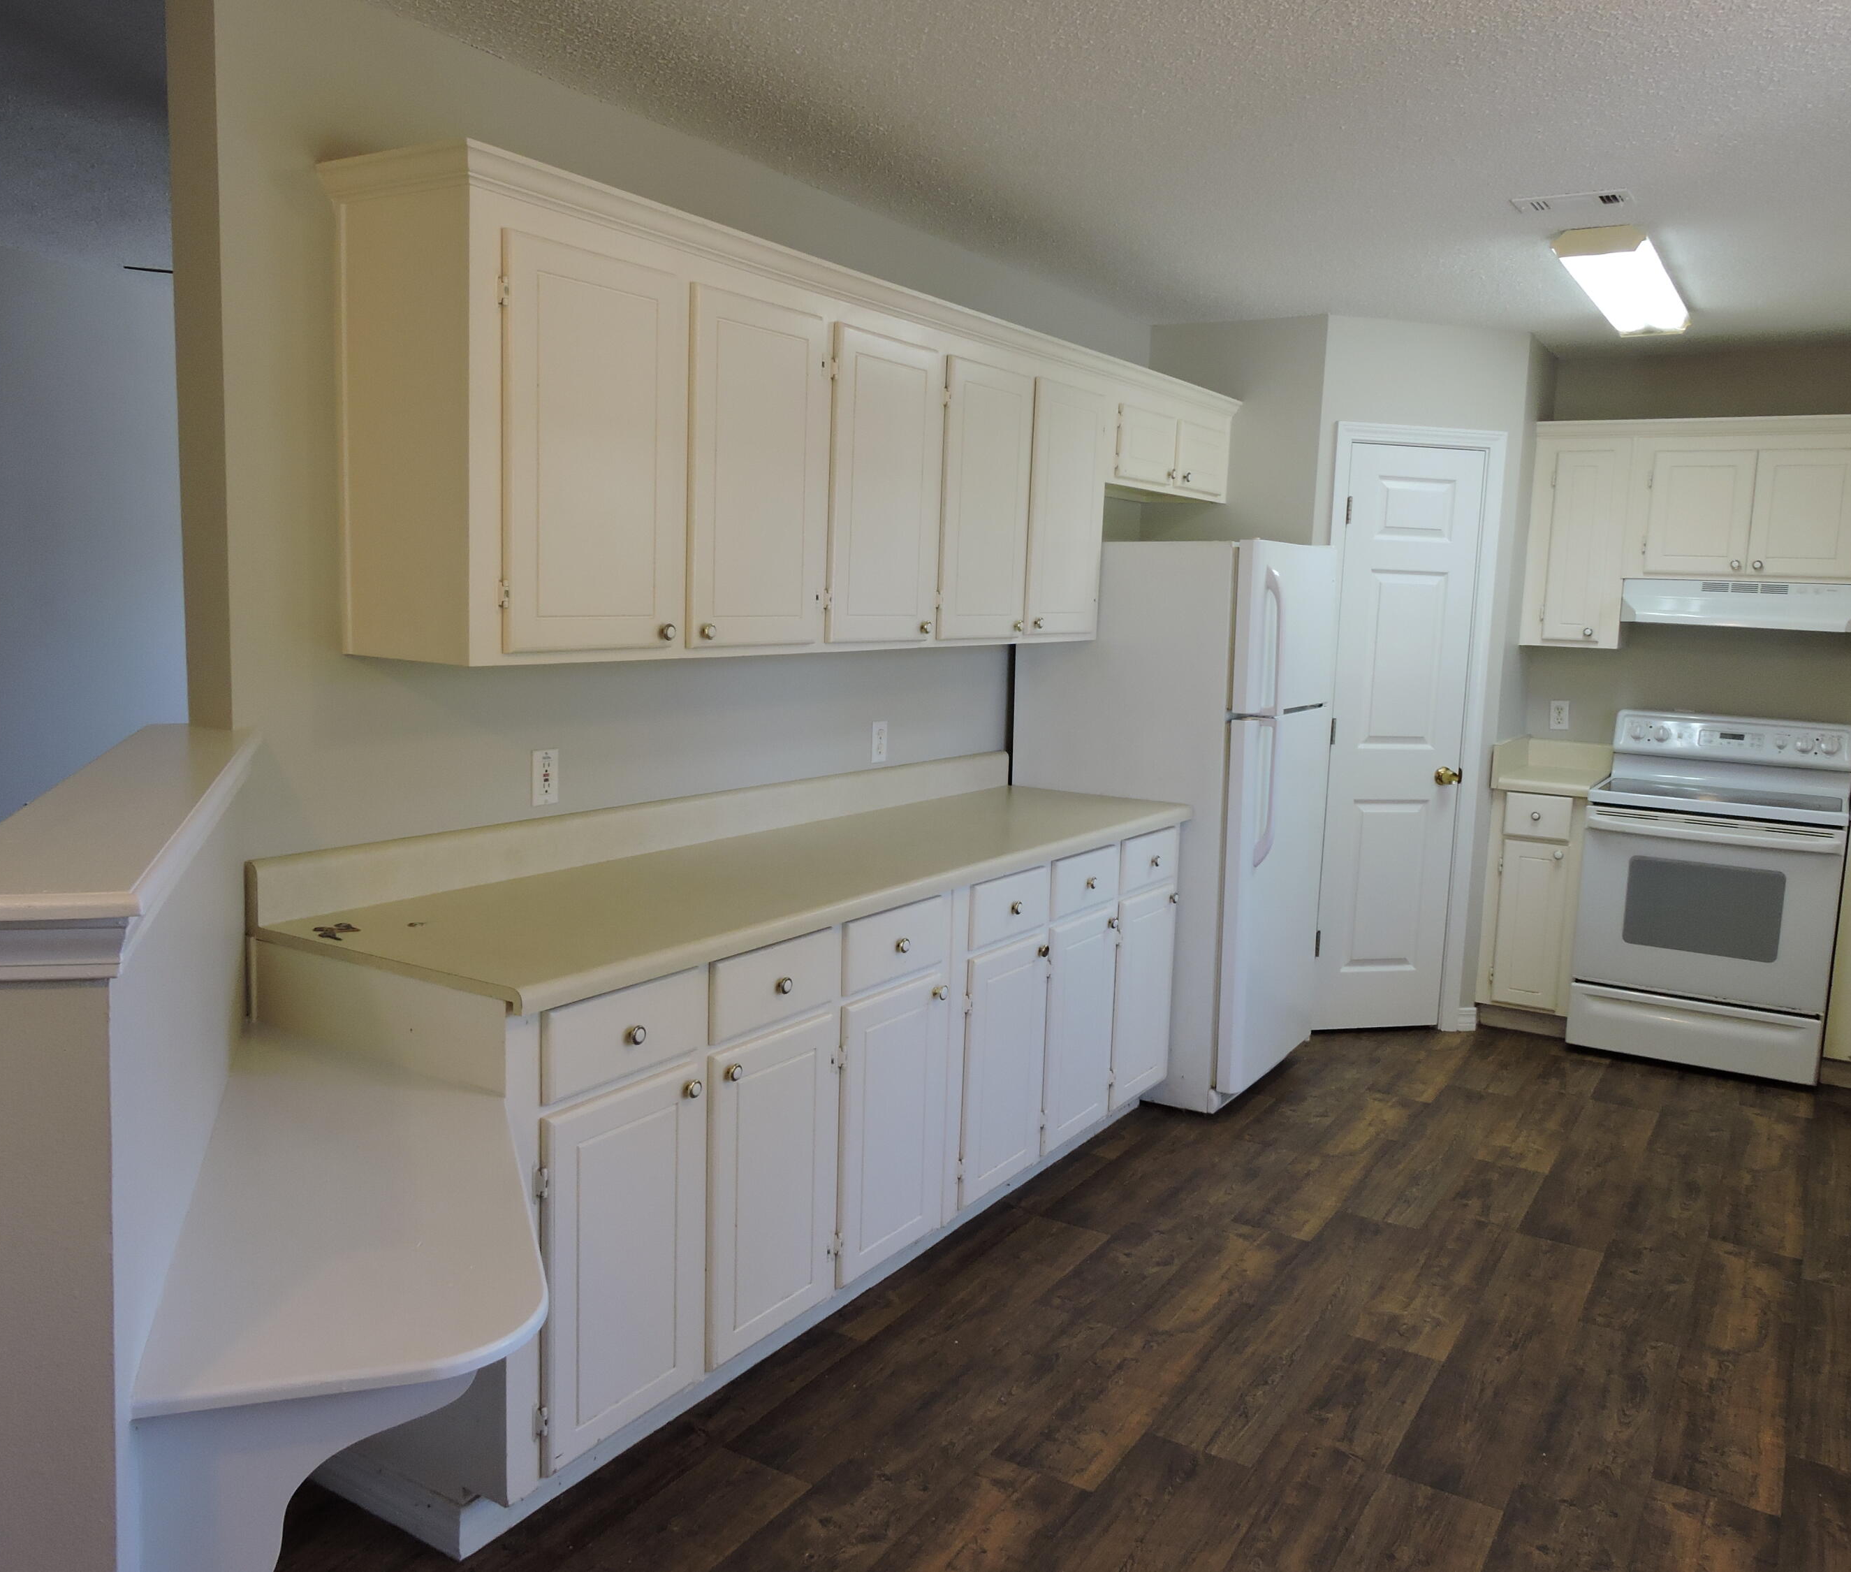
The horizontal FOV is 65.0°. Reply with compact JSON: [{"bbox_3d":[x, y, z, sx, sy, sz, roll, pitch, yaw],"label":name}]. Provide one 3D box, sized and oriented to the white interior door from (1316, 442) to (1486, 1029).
[{"bbox_3d":[1.639,-0.148,5.077,0.506,2.035,0.037,0,8,-12],"label":"white interior door"}]

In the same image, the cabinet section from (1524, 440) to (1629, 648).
[{"bbox_3d":[2.440,-0.892,5.386,0.331,0.753,0.310,7,9,33],"label":"cabinet section"}]

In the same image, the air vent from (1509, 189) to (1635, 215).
[{"bbox_3d":[1.459,-1.302,3.270,0.246,0.020,0.134,7,10,32],"label":"air vent"}]

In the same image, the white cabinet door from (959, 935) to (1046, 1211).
[{"bbox_3d":[0.187,0.652,3.361,0.028,0.572,0.335,7,9,32],"label":"white cabinet door"}]

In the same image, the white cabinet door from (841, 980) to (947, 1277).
[{"bbox_3d":[-0.066,0.688,2.965,0.038,0.582,0.370,7,10,32],"label":"white cabinet door"}]

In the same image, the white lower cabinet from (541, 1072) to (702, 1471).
[{"bbox_3d":[-0.482,0.762,2.326,0.028,0.580,0.330,7,9,32],"label":"white lower cabinet"}]

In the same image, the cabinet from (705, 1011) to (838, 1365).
[{"bbox_3d":[-0.275,0.729,2.646,0.028,0.575,0.335,7,9,32],"label":"cabinet"}]

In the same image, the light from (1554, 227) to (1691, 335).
[{"bbox_3d":[1.937,-1.359,3.974,0.217,0.069,1.201,7,10,32],"label":"light"}]

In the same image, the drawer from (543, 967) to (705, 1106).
[{"bbox_3d":[-0.469,0.386,2.275,0.028,0.145,0.325,7,9,32],"label":"drawer"}]

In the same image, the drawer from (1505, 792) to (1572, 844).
[{"bbox_3d":[2.141,0.108,5.077,0.215,0.147,0.028,7,9,32],"label":"drawer"}]

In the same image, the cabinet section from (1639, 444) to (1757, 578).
[{"bbox_3d":[2.612,-0.920,4.896,0.308,0.413,0.030,7,10,32],"label":"cabinet section"}]

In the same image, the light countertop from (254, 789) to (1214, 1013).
[{"bbox_3d":[-0.156,0.161,3.288,0.645,0.042,2.540,7,9,32],"label":"light countertop"}]

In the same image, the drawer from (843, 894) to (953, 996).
[{"bbox_3d":[-0.059,0.318,2.910,0.028,0.147,0.325,7,9,32],"label":"drawer"}]

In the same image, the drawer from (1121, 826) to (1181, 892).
[{"bbox_3d":[0.610,0.204,3.945,0.028,0.150,0.310,7,9,32],"label":"drawer"}]

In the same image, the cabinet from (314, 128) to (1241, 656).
[{"bbox_3d":[0.020,-0.748,3.643,0.382,0.782,3.196,7,10,32],"label":"cabinet"}]

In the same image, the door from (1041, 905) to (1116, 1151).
[{"bbox_3d":[0.389,0.622,3.747,0.025,0.577,0.352,6,9,33],"label":"door"}]

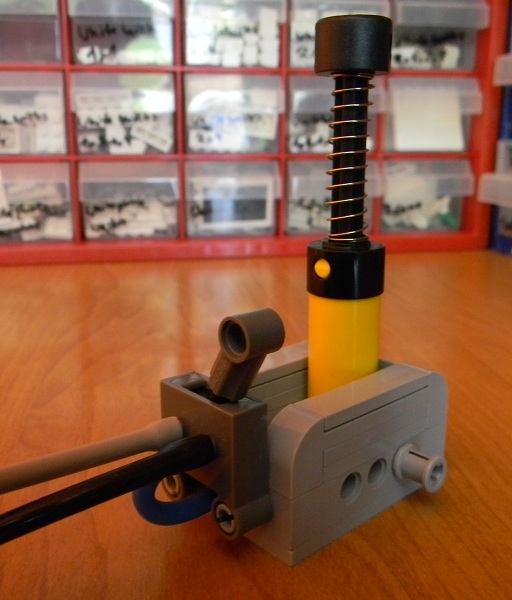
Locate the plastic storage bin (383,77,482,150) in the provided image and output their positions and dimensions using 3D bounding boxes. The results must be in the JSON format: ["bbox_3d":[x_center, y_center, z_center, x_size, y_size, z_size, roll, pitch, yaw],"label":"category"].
[{"bbox_3d":[0.095,-0.123,0.435,0.055,0.043,0.127,-2,15,-8],"label":"plastic storage bin"}]

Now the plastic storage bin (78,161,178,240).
[{"bbox_3d":[-0.080,-0.071,0.421,0.055,0.043,0.127,-2,15,-8],"label":"plastic storage bin"}]

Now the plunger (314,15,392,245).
[{"bbox_3d":[0.019,-0.032,0.127,0.015,0.043,0.015,-2,15,-8],"label":"plunger"}]

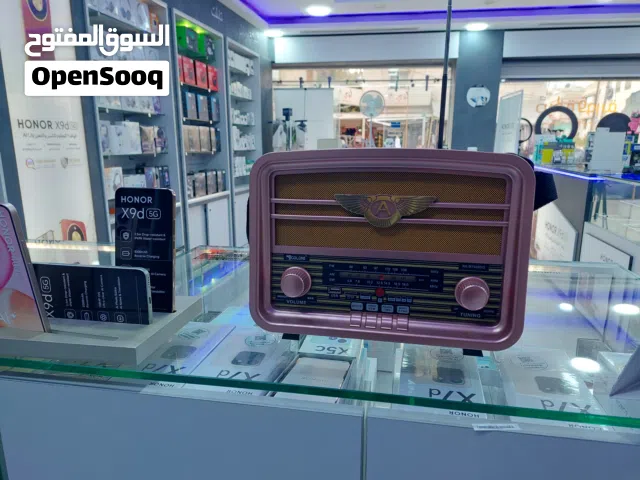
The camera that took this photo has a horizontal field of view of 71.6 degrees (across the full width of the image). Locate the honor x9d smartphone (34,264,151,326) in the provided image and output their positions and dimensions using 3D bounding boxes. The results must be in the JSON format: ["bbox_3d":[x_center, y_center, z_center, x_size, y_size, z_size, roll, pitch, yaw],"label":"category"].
[{"bbox_3d":[-0.273,0.067,0.516,0.162,0.076,0.008,2,12,9],"label":"honor x9d smartphone"}]

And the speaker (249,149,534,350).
[{"bbox_3d":[0.079,0.005,0.541,0.303,0.220,0.117,2,8,11],"label":"speaker"}]

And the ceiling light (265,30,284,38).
[{"bbox_3d":[-0.569,-2.573,5.550,0.225,0.040,0.225,0,13,0],"label":"ceiling light"}]

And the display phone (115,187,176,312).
[{"bbox_3d":[-0.217,0.017,0.552,0.076,0.162,0.009,2,5,8],"label":"display phone"}]

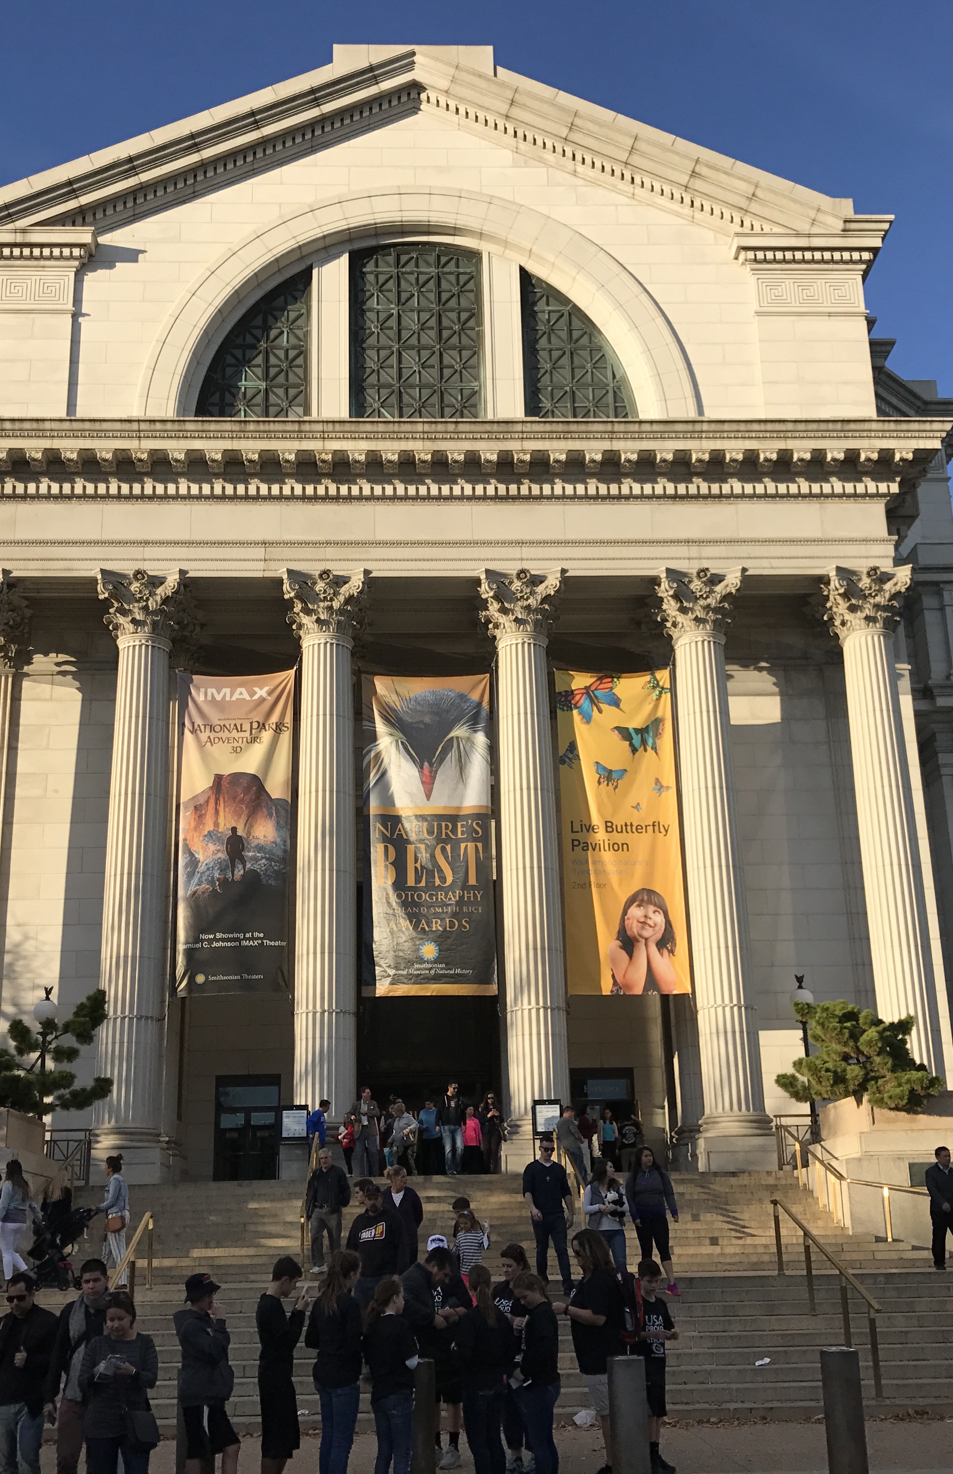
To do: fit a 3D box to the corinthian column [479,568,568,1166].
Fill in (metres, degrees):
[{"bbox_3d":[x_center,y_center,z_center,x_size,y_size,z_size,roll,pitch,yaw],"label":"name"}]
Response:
[{"bbox_3d":[1.158,2.715,34.154,1.950,12.950,1.950,-1,-18,-3],"label":"corinthian column"}]

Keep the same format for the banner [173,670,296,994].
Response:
[{"bbox_3d":[-5.191,1.968,34.294,2.500,7.150,0.100,-1,-18,-3],"label":"banner"}]

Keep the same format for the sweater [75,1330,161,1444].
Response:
[{"bbox_3d":[-2.076,3.766,9.226,0.446,0.588,0.360,1,-18,-7],"label":"sweater"}]

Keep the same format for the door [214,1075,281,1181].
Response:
[{"bbox_3d":[-5.164,8.868,35.762,1.514,2.465,0.180,-1,-18,-2],"label":"door"}]

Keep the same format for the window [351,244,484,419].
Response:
[{"bbox_3d":[-1.611,-10.705,42.229,3.450,5.450,0.400,-1,-18,-3],"label":"window"}]

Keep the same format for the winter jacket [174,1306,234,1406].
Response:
[{"bbox_3d":[-1.723,3.895,10.015,0.370,0.610,0.460,-1,-18,0],"label":"winter jacket"}]

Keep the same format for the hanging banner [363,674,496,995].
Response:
[{"bbox_3d":[-1.000,2.023,34.234,2.757,7.086,0.150,-1,-18,-2],"label":"hanging banner"}]

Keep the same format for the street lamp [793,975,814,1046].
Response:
[{"bbox_3d":[7.122,7.173,34.038,0.480,4.100,0.480,-1,-18,-3],"label":"street lamp"}]

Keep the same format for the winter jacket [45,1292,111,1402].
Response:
[{"bbox_3d":[-2.429,3.836,9.999,0.540,0.670,0.320,1,-18,-8],"label":"winter jacket"}]

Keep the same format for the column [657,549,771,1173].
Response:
[{"bbox_3d":[5.342,2.753,35.222,1.750,13.350,1.750,-1,-18,-3],"label":"column"}]

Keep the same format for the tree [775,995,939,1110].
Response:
[{"bbox_3d":[7.244,6.029,30.205,3.200,2.200,2.800,-1,-18,-3],"label":"tree"}]

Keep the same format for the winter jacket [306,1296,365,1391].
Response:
[{"bbox_3d":[-0.921,3.950,10.363,0.390,0.590,0.320,-8,-19,20],"label":"winter jacket"}]

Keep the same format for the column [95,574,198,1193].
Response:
[{"bbox_3d":[-7.243,2.794,33.709,1.950,12.950,1.950,-1,-18,-3],"label":"column"}]

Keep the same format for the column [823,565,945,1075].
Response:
[{"bbox_3d":[8.962,2.642,34.566,1.950,12.950,1.950,-1,-18,-3],"label":"column"}]

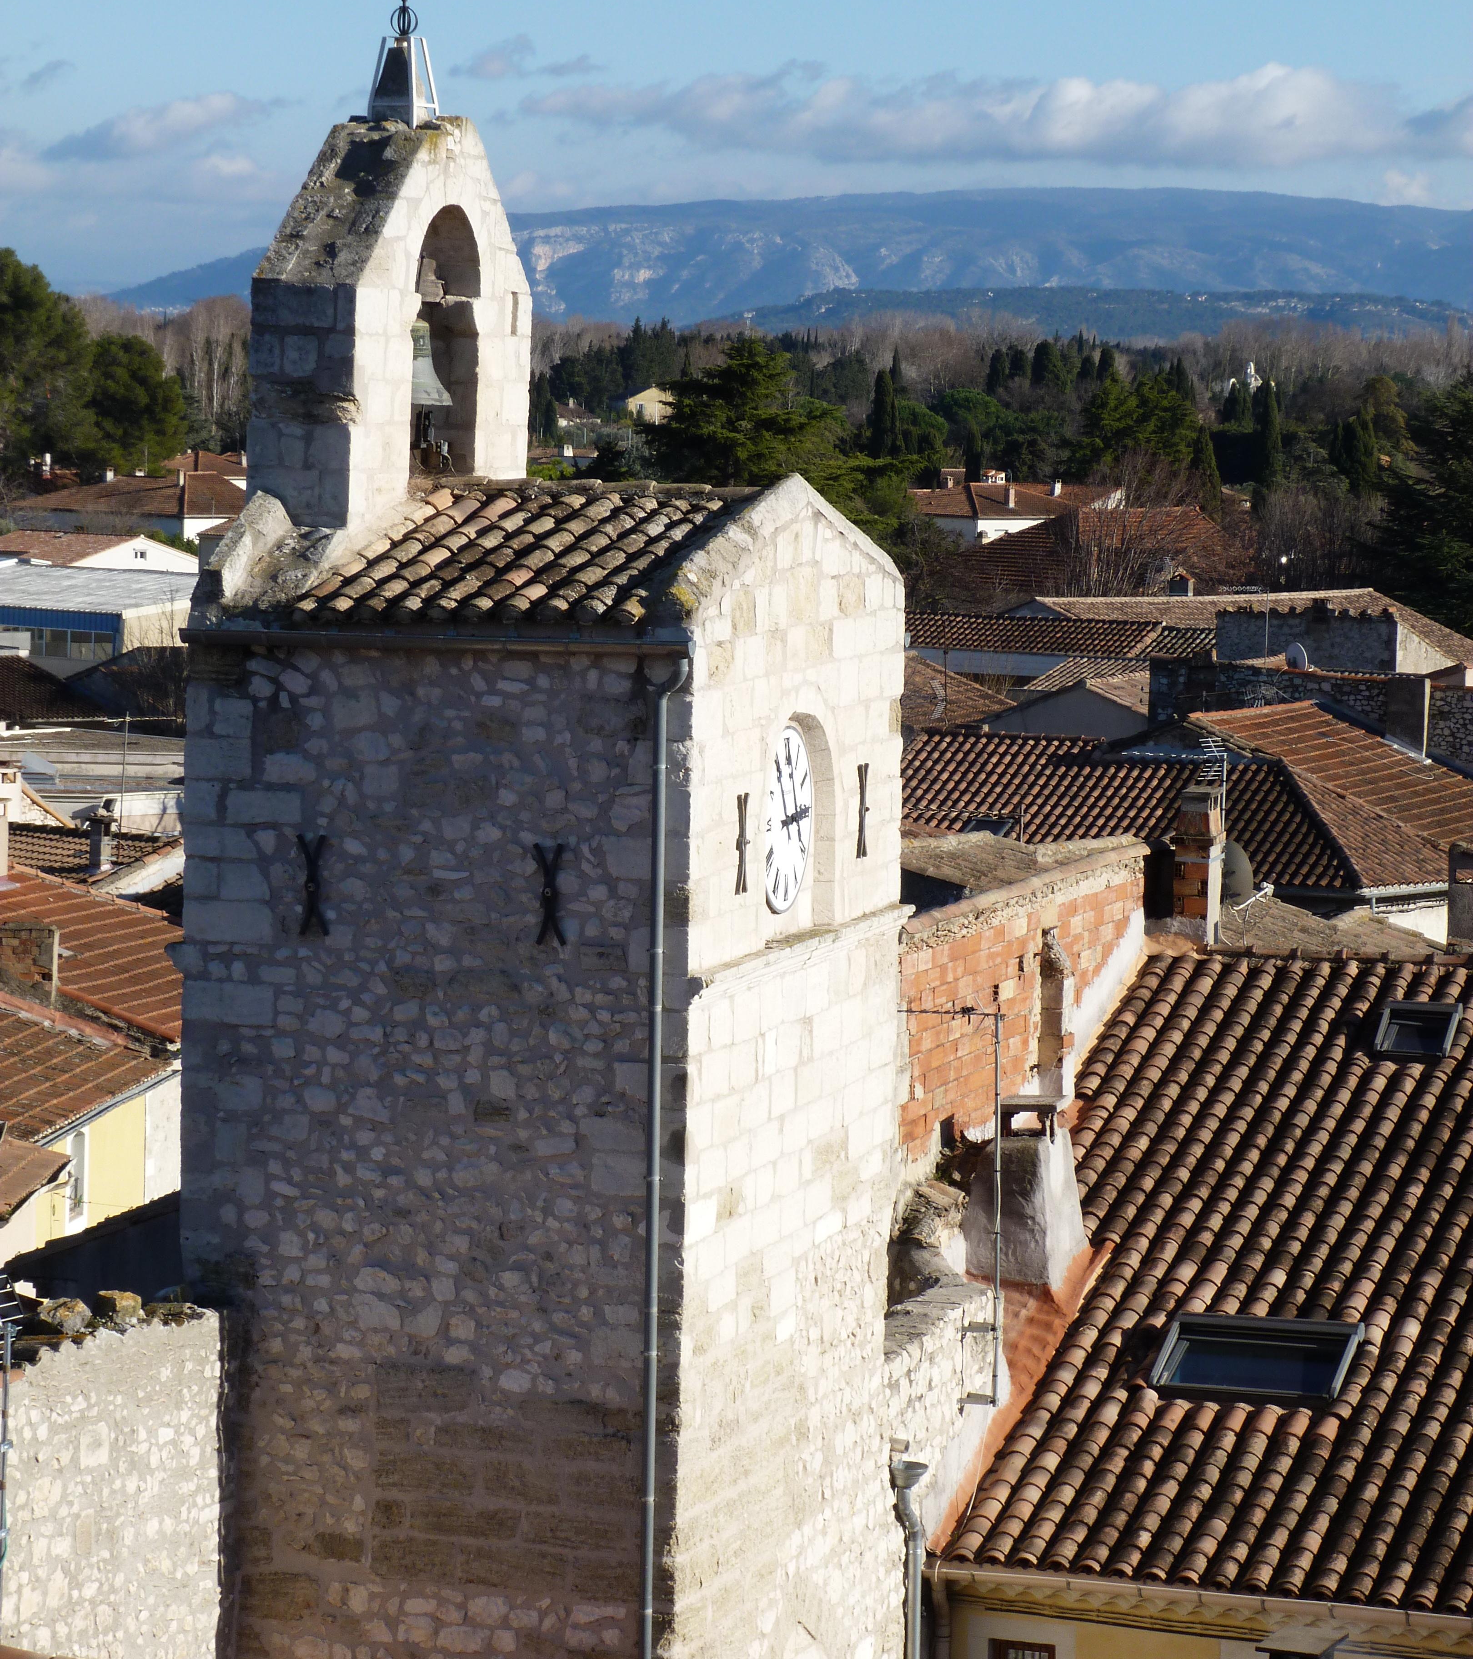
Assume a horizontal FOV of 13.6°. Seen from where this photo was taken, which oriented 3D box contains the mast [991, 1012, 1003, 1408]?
[{"bbox_3d":[1.707,2.503,40.600,0.060,2.600,0.060,2,5,17],"label":"mast"}]

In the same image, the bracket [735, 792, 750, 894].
[{"bbox_3d":[0.031,0.079,35.600,0.060,0.590,0.210,2,5,17],"label":"bracket"}]

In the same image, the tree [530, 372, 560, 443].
[{"bbox_3d":[-23.570,-51.949,760.000,3.600,8.800,3.600,1,5,0],"label":"tree"}]

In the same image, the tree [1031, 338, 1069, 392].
[{"bbox_3d":[55.812,-81.466,1100.000,6.300,11.500,6.300,1,5,0],"label":"tree"}]

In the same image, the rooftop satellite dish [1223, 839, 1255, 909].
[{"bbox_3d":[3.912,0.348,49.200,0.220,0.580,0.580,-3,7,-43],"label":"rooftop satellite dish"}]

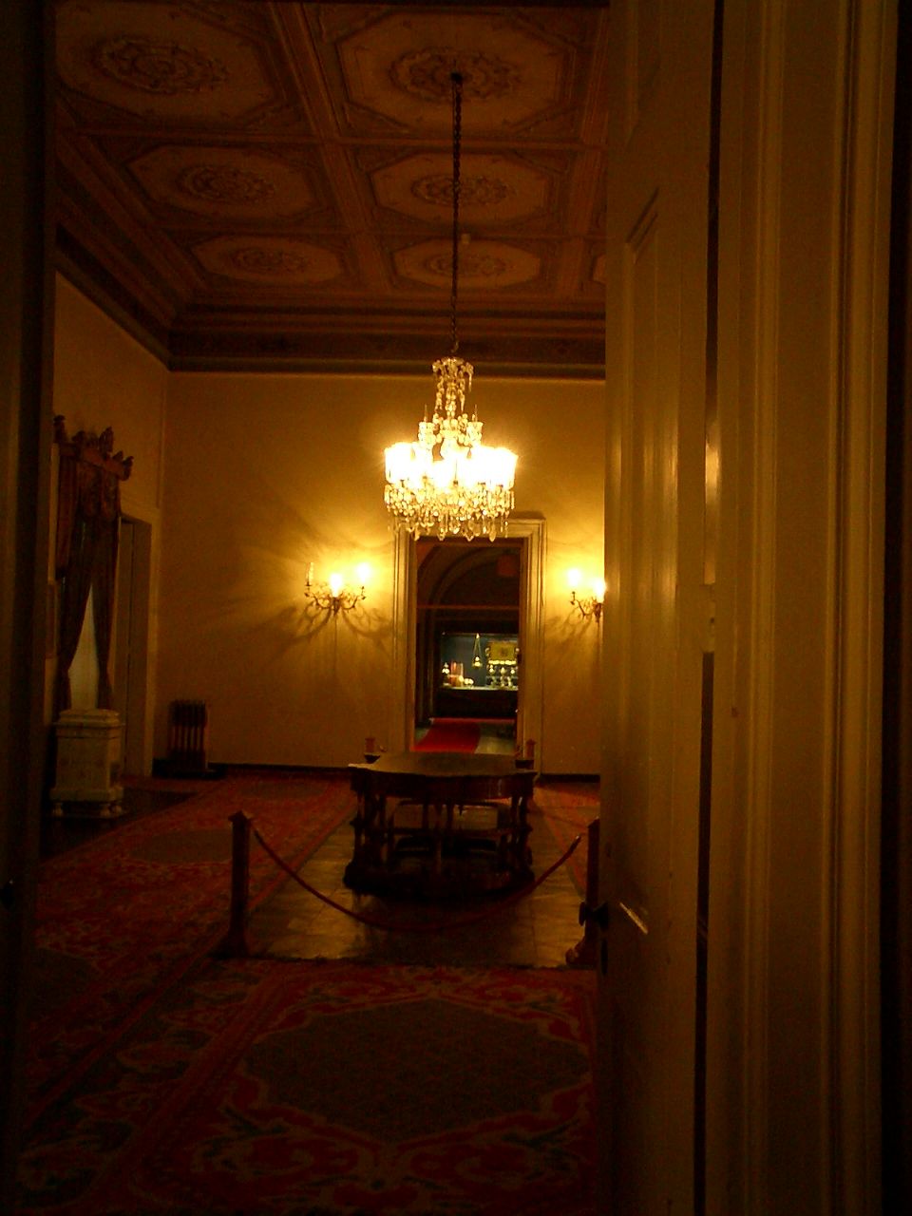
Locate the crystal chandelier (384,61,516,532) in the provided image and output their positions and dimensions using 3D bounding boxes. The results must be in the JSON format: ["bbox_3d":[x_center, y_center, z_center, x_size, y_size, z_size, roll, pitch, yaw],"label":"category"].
[{"bbox_3d":[-0.017,-2.297,9.924,0.997,3.591,0.997,1,-2,2],"label":"crystal chandelier"}]

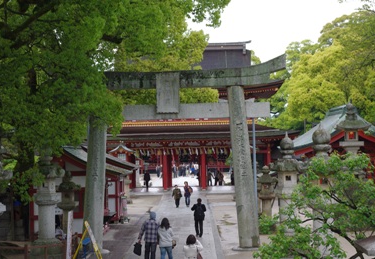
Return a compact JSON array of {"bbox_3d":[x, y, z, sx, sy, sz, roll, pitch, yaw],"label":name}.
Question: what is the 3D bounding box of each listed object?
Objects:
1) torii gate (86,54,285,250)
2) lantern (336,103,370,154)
[{"bbox_3d":[-0.690,0.946,34.800,9.100,7.650,1.000,-1,-1,1],"label":"torii gate"},{"bbox_3d":[7.524,1.632,40.000,1.500,5.711,1.500,-1,-1,1],"label":"lantern"}]

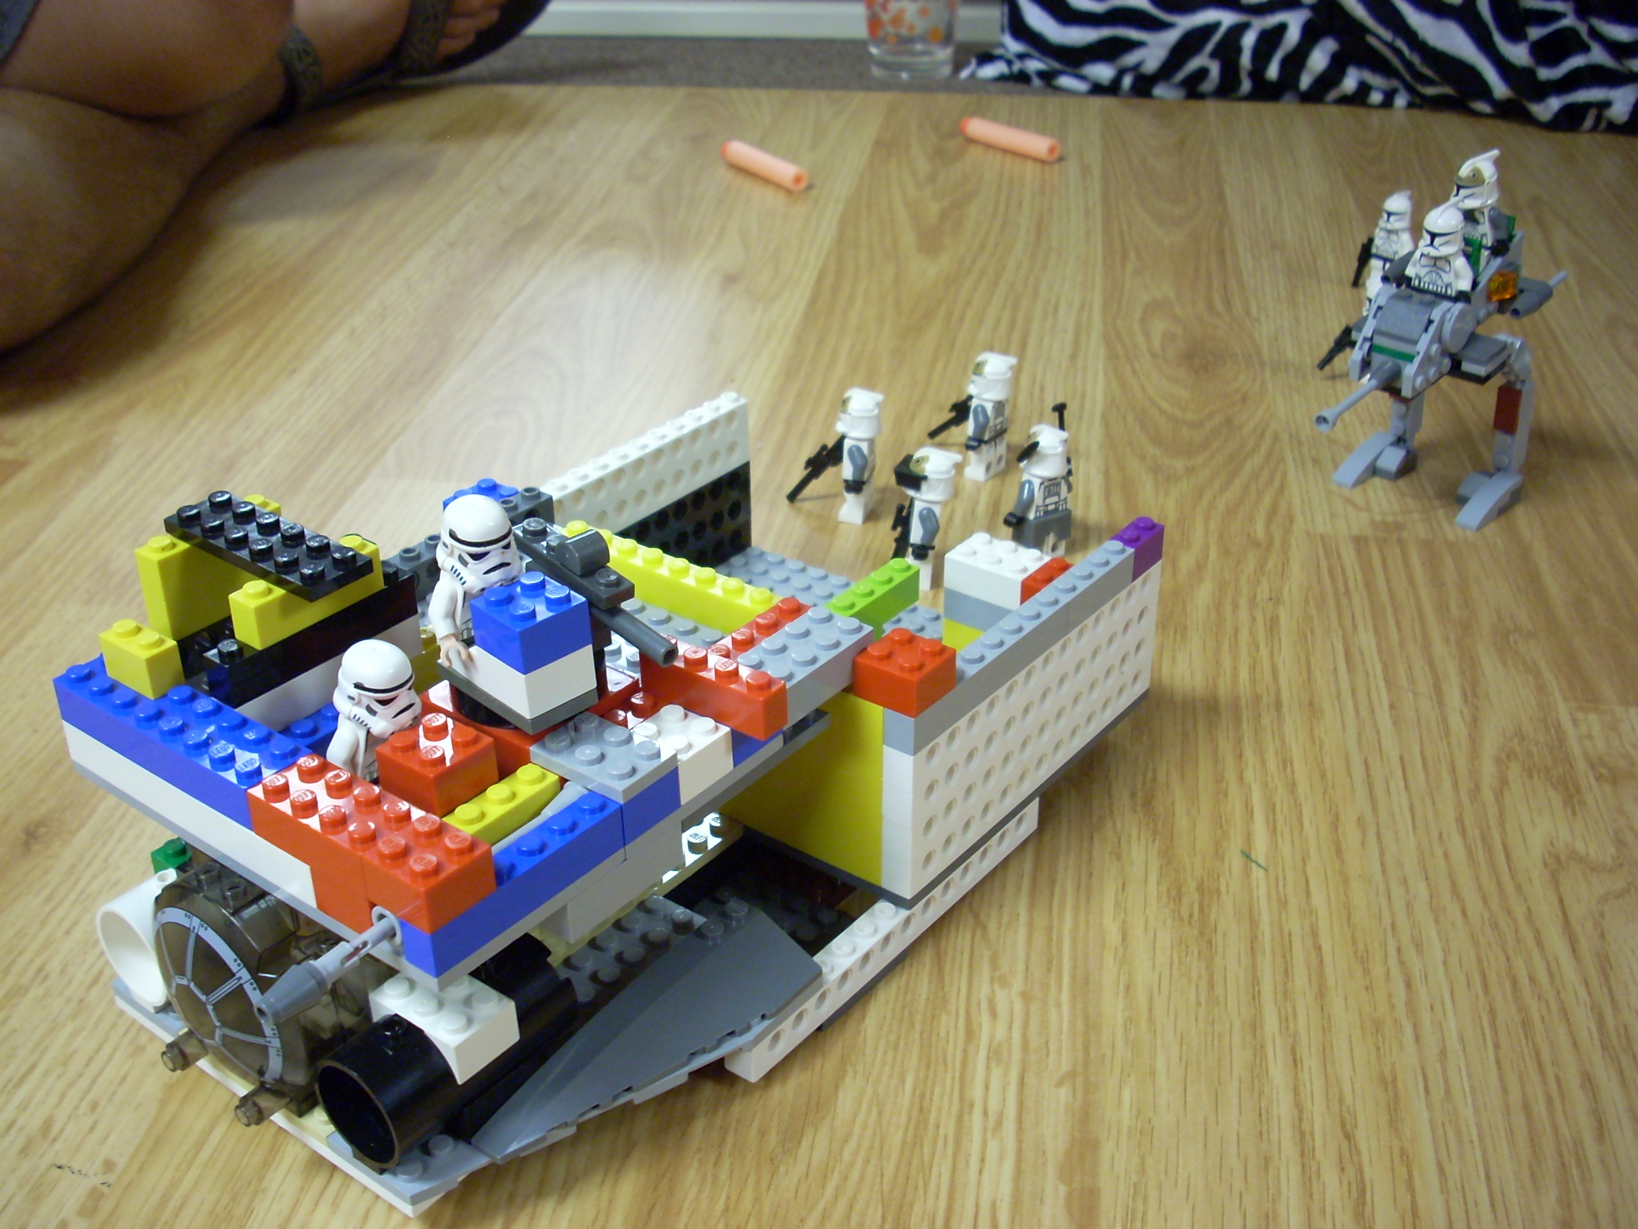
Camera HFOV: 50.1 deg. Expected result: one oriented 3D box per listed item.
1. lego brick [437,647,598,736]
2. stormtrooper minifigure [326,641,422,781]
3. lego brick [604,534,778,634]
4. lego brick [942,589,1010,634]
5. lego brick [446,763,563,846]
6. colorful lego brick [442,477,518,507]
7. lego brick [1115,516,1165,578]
[{"bbox_3d":[-0.060,0.009,0.343,0.016,0.013,0.032,-26,39,-38],"label":"lego brick"},{"bbox_3d":[-0.086,0.023,0.346,0.018,0.033,0.023,21,36,32],"label":"stormtrooper minifigure"},{"bbox_3d":[-0.035,-0.008,0.404,0.063,0.011,0.008,20,35,32],"label":"lego brick"},{"bbox_3d":[0.050,-0.003,0.480,0.028,0.010,0.016,20,36,32],"label":"lego brick"},{"bbox_3d":[-0.062,0.039,0.336,0.008,0.011,0.027,20,36,32],"label":"lego brick"},{"bbox_3d":[-0.089,-0.027,0.470,0.016,0.011,0.016,21,36,32],"label":"colorful lego brick"},{"bbox_3d":[0.080,-0.017,0.445,0.008,0.011,0.016,20,36,32],"label":"lego brick"}]

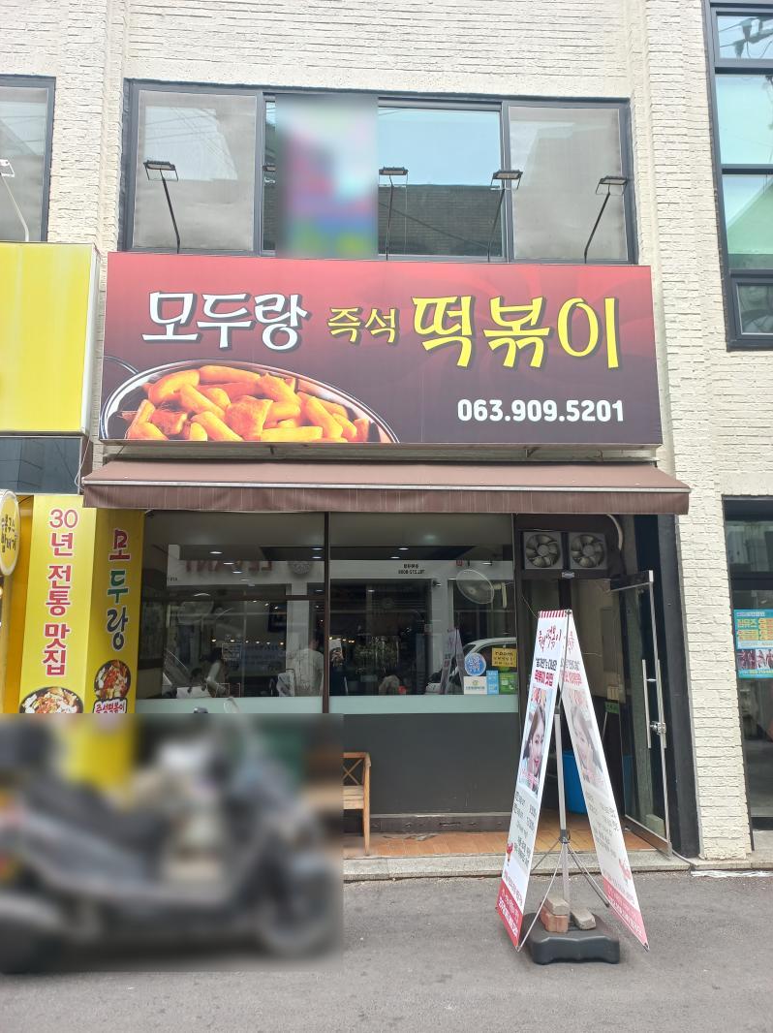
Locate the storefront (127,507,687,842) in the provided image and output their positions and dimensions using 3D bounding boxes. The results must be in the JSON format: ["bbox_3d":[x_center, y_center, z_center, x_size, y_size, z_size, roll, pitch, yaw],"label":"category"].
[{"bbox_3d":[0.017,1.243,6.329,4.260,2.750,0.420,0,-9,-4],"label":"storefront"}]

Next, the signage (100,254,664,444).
[{"bbox_3d":[-0.003,-1.306,5.939,4.360,1.510,0.160,0,-9,-4],"label":"signage"}]

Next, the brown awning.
[{"bbox_3d":[0.034,-0.237,5.584,4.330,0.500,0.600,0,-9,-4],"label":"brown awning"}]

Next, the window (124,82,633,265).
[{"bbox_3d":[-0.024,-2.954,6.475,4.470,1.630,0.150,0,-9,-4],"label":"window"}]

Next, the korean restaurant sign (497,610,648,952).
[{"bbox_3d":[0.980,1.441,4.210,0.660,1.810,0.600,0,-9,-4],"label":"korean restaurant sign"}]

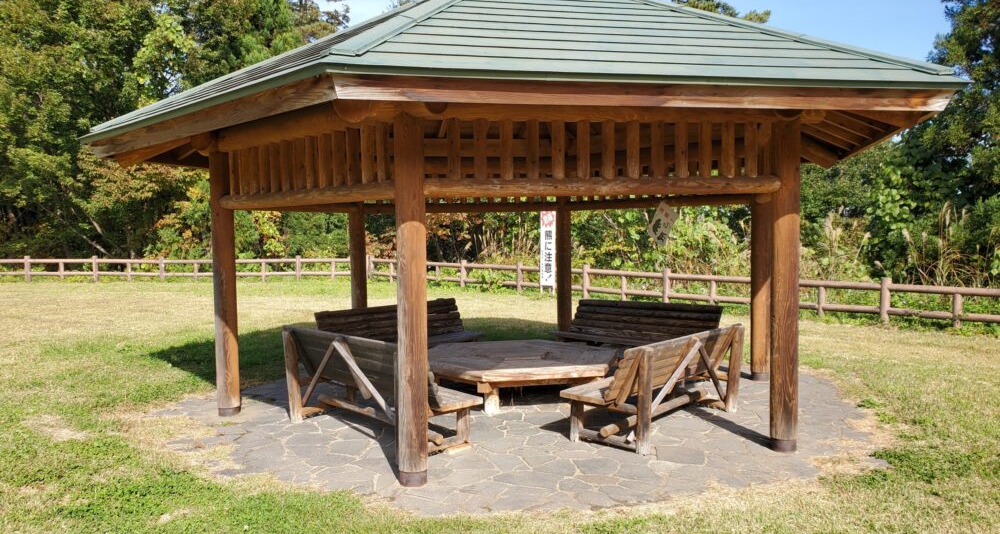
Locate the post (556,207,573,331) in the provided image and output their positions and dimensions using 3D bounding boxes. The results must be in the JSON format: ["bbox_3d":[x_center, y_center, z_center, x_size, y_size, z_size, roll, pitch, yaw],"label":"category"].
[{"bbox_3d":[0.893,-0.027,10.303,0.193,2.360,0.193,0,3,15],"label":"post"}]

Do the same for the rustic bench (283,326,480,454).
[{"bbox_3d":[-0.983,0.916,5.788,0.651,0.769,1.868,-3,4,-42],"label":"rustic bench"}]

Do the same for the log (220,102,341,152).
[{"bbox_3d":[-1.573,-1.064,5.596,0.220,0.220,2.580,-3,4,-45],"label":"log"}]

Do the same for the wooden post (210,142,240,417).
[{"bbox_3d":[-2.465,0.137,6.724,0.193,2.370,0.193,-1,3,-20],"label":"wooden post"}]

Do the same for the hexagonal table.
[{"bbox_3d":[0.166,1.025,7.211,2.147,0.384,1.860,-1,3,-15],"label":"hexagonal table"}]

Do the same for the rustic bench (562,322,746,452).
[{"bbox_3d":[1.296,0.924,6.214,0.719,0.774,1.833,1,3,39],"label":"rustic bench"}]

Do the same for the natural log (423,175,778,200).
[{"bbox_3d":[0.769,-0.561,5.239,2.648,0.125,0.125,-2,3,-14],"label":"natural log"}]

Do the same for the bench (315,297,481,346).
[{"bbox_3d":[-1.099,0.838,8.685,0.727,0.782,1.928,1,3,40],"label":"bench"}]

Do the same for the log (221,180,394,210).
[{"bbox_3d":[-1.566,-0.567,5.885,0.125,0.125,2.638,-4,4,-44],"label":"log"}]

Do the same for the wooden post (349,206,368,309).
[{"bbox_3d":[-1.750,0.021,9.353,0.193,2.370,0.193,-1,2,-11],"label":"wooden post"}]

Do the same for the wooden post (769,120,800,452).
[{"bbox_3d":[2.080,0.149,5.466,0.199,2.370,0.199,0,3,21],"label":"wooden post"}]

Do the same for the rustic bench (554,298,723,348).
[{"bbox_3d":[1.484,0.769,8.327,0.651,0.754,1.868,-3,4,-44],"label":"rustic bench"}]

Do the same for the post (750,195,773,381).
[{"bbox_3d":[2.815,0.033,8.095,0.193,2.370,0.193,0,3,19],"label":"post"}]

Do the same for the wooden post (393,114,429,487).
[{"bbox_3d":[-0.561,0.201,4.780,0.188,2.370,0.188,-1,2,-7],"label":"wooden post"}]

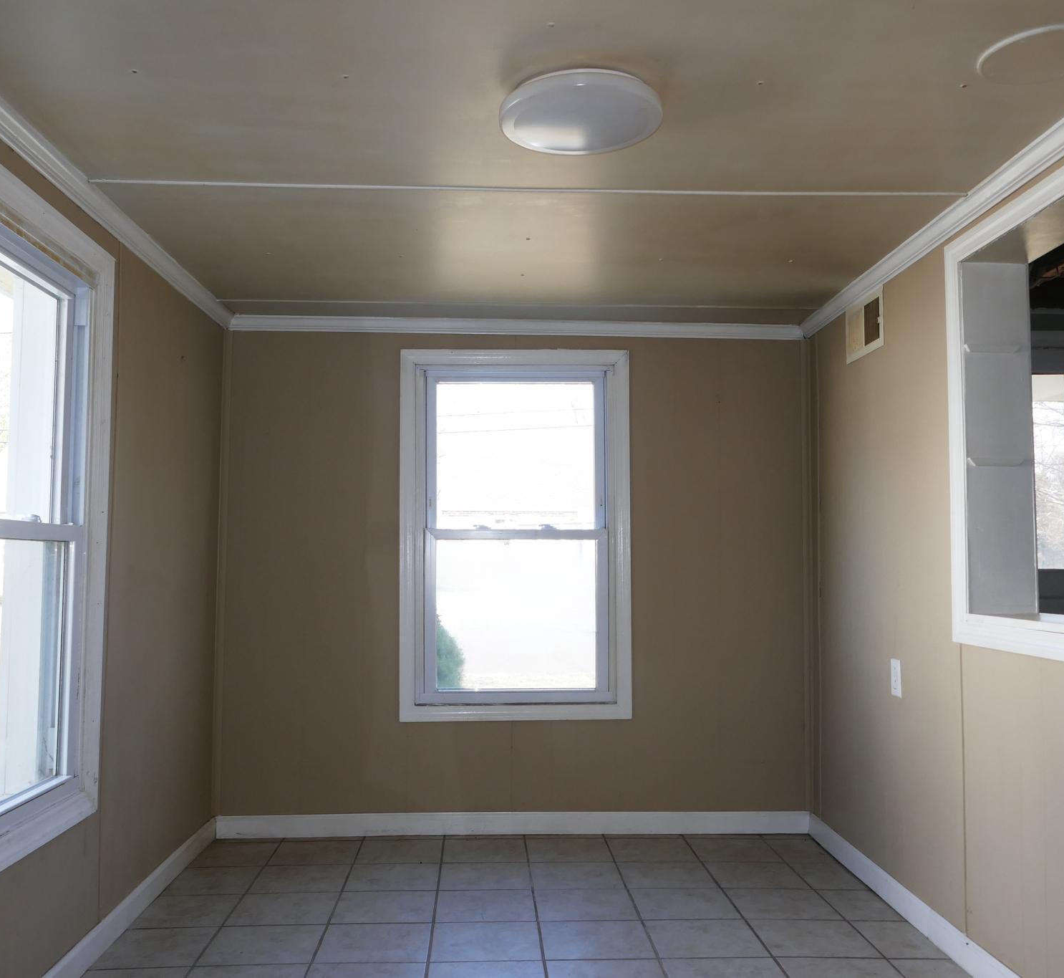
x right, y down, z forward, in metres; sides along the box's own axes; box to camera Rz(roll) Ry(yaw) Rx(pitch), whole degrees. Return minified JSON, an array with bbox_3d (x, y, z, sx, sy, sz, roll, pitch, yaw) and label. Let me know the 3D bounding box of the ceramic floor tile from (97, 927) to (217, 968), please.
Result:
[{"bbox_3d":[-1.051,1.298,2.873,0.282,0.010,0.304,0,-4,-2],"label":"ceramic floor tile"}]

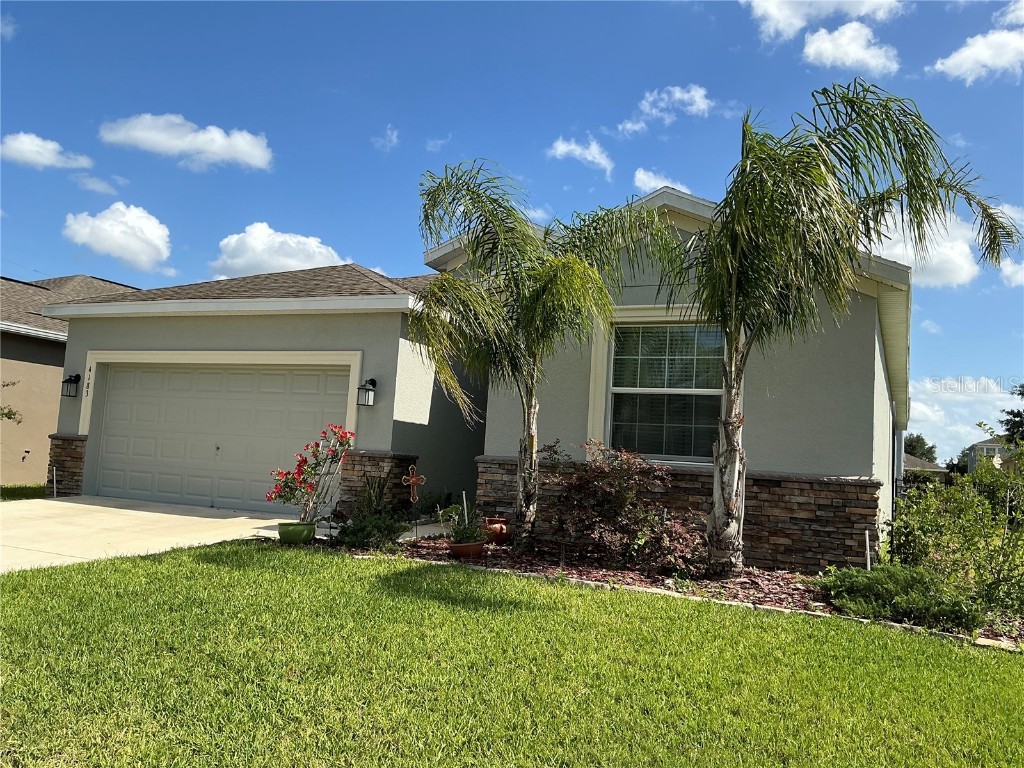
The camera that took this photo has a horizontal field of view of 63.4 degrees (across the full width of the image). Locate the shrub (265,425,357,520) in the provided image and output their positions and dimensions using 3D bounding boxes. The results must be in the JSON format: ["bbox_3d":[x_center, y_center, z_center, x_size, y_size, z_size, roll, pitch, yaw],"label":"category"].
[{"bbox_3d":[-2.129,0.956,8.750,0.880,0.980,0.550,4,-5,-13],"label":"shrub"}]

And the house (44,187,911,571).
[{"bbox_3d":[1.828,0.385,18.561,12.700,4.600,17.700,1,-5,26],"label":"house"}]

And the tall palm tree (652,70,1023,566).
[{"bbox_3d":[3.114,-0.501,7.900,3.100,4.550,2.600,1,-5,21],"label":"tall palm tree"}]

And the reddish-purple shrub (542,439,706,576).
[{"bbox_3d":[1.114,1.233,8.200,1.500,1.260,1.150,3,-5,8],"label":"reddish-purple shrub"}]

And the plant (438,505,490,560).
[{"bbox_3d":[-0.474,1.442,8.100,0.460,0.490,0.420,4,-5,-3],"label":"plant"}]

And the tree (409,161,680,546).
[{"bbox_3d":[0.349,-0.295,8.900,2.650,4.000,2.200,3,-5,2],"label":"tree"}]

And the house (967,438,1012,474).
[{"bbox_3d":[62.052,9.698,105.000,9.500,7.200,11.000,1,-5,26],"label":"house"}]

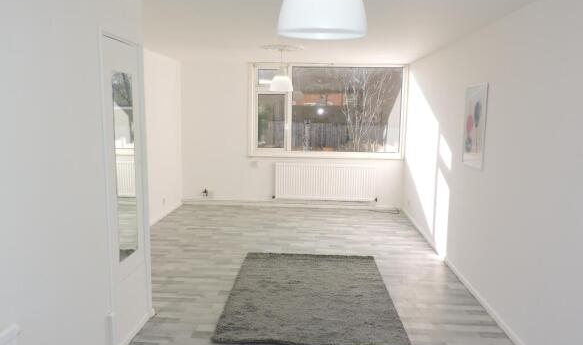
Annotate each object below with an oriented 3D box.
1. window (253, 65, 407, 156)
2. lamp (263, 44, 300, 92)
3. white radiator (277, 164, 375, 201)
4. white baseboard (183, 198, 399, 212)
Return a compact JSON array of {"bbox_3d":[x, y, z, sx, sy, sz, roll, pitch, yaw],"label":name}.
[{"bbox_3d":[0.584,-0.988,7.727,2.579,1.533,0.100,1,8,3],"label":"window"},{"bbox_3d":[-0.113,-1.251,5.736,0.450,0.528,0.450,1,8,3],"label":"lamp"},{"bbox_3d":[0.560,0.165,7.790,1.640,0.619,0.105,1,8,3],"label":"white radiator"},{"bbox_3d":[-0.002,0.562,7.934,3.690,0.072,0.020,1,8,3],"label":"white baseboard"}]

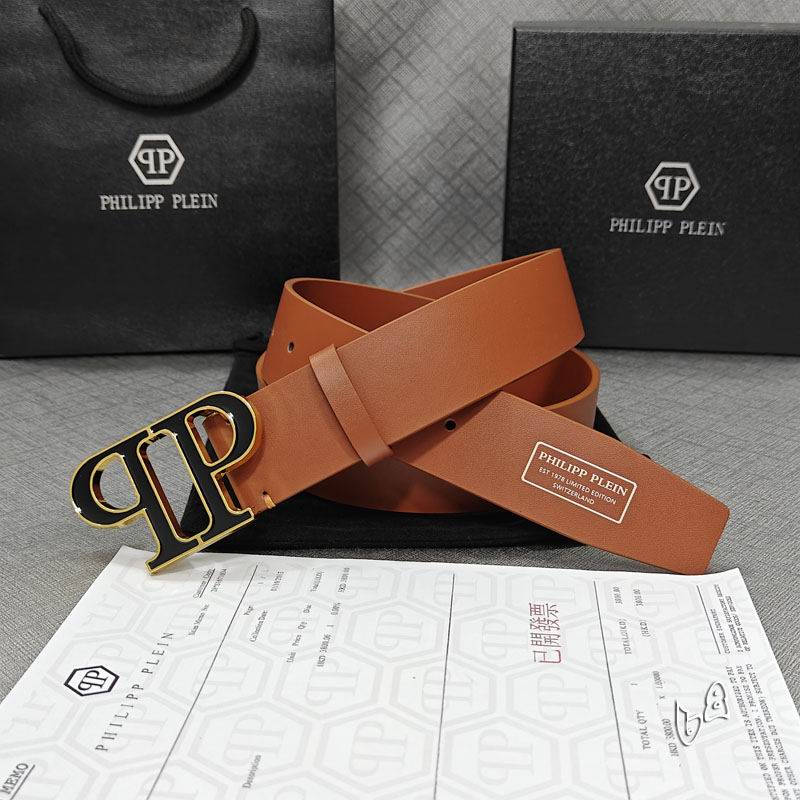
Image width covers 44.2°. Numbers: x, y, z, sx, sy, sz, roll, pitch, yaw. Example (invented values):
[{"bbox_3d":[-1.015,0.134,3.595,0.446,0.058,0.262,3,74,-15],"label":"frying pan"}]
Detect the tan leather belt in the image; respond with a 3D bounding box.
[{"bbox_3d":[0.000,-0.006,0.374,0.221,0.083,0.145,0,20,0],"label":"tan leather belt"}]

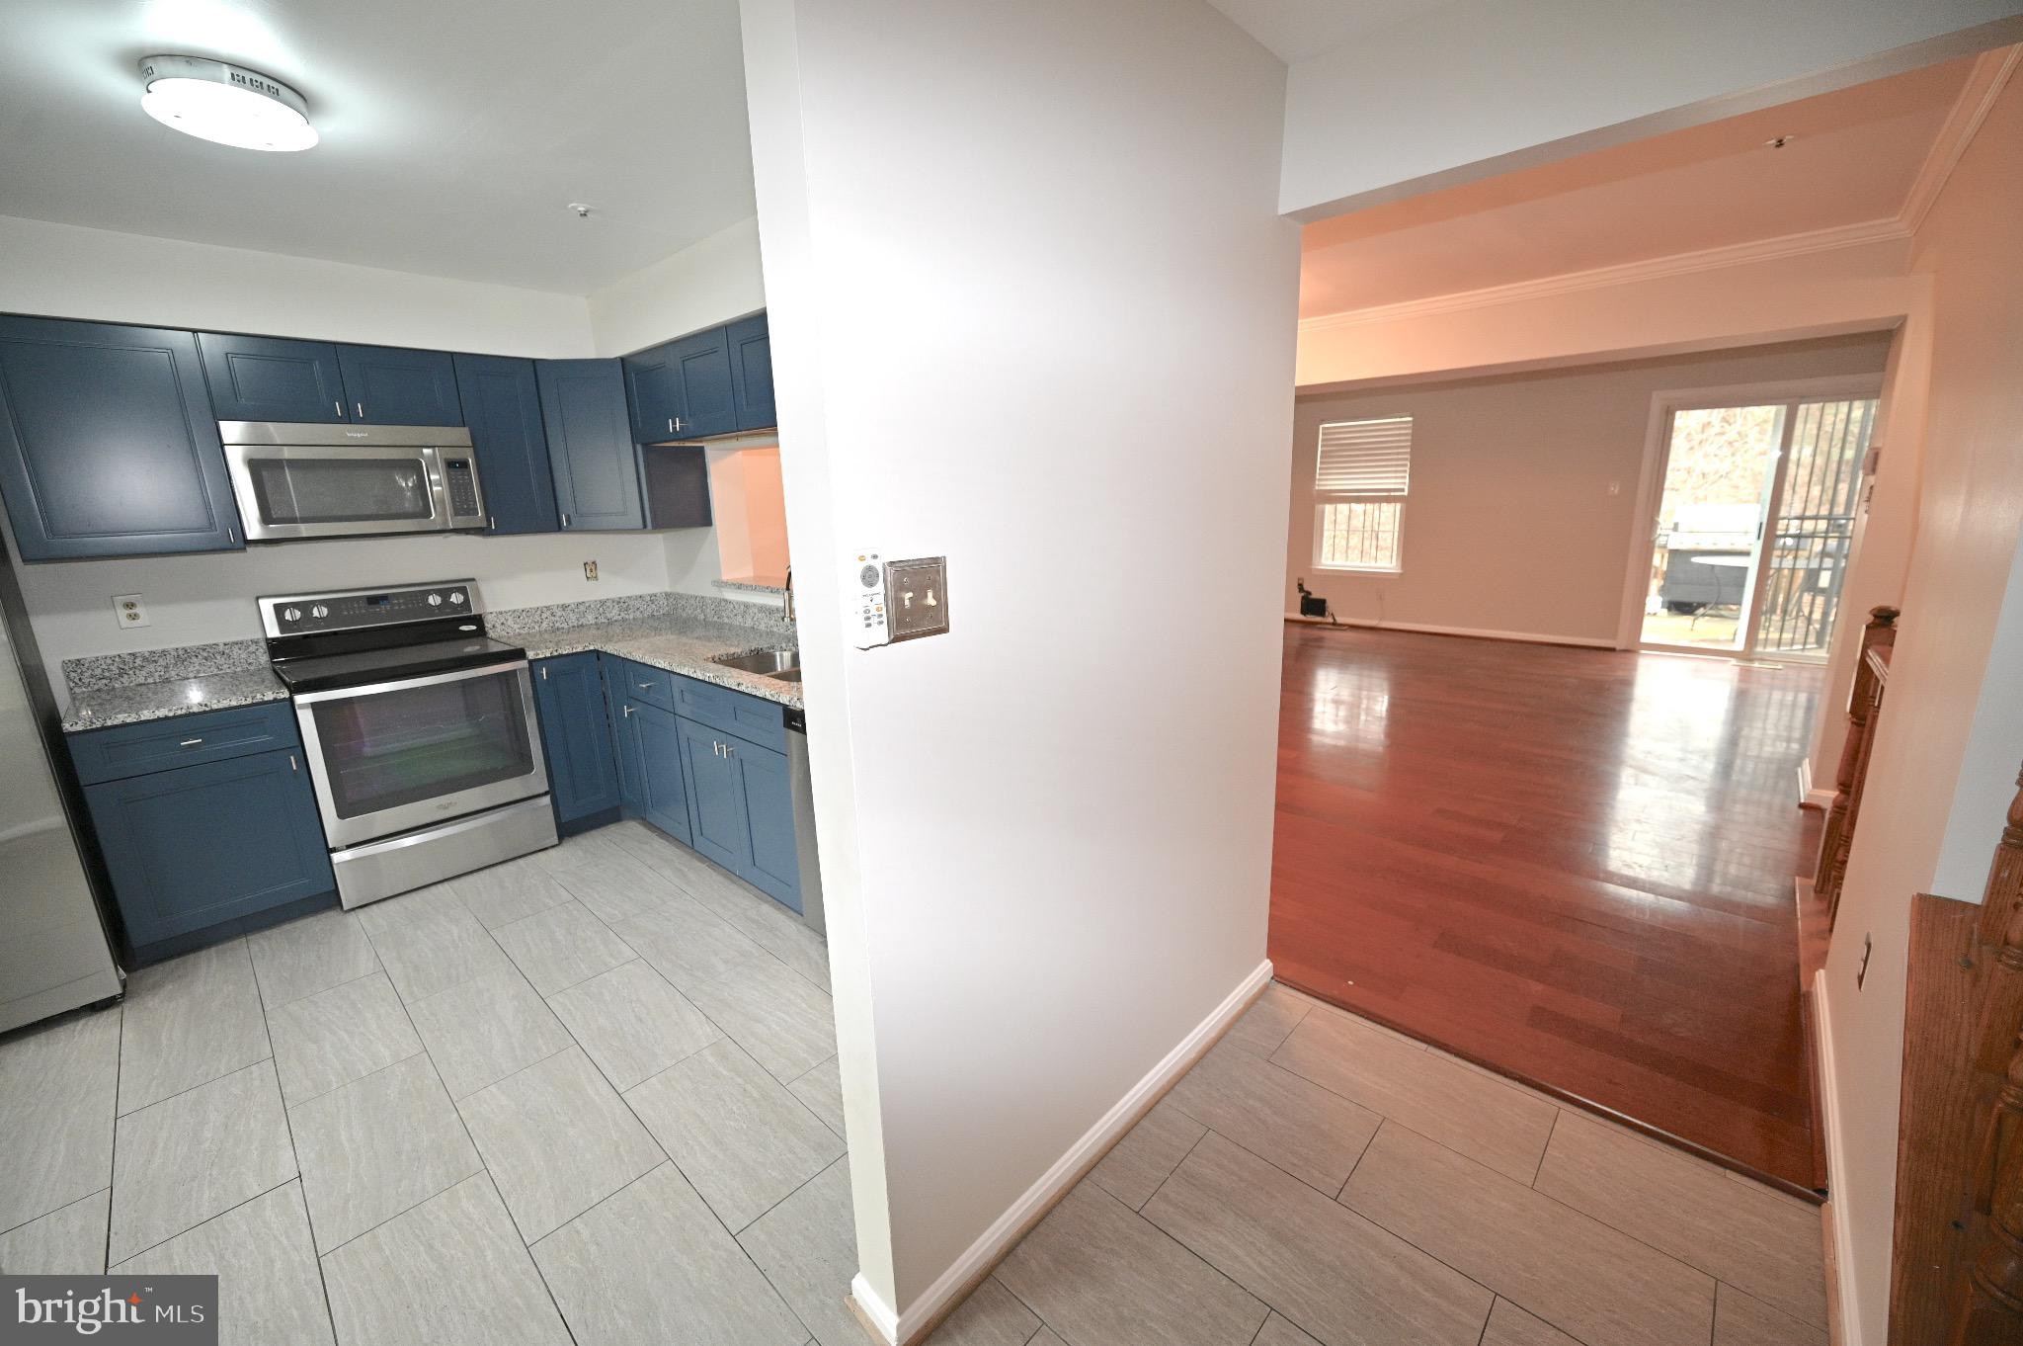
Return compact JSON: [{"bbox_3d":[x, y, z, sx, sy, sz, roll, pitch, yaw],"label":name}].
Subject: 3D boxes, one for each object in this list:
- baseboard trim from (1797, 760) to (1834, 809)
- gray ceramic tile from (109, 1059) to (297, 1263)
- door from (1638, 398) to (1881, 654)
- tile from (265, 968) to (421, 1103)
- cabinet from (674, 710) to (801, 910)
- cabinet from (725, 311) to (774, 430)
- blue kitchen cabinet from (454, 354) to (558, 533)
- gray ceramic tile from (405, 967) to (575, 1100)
[{"bbox_3d":[3.866,0.527,3.770,0.108,0.095,0.570,10,17,42],"label":"baseboard trim"},{"bbox_3d":[-1.982,1.168,1.932,0.603,0.010,0.301,10,17,42],"label":"gray ceramic tile"},{"bbox_3d":[5.908,-1.079,6.135,1.490,2.020,0.100,10,17,42],"label":"door"},{"bbox_3d":[-1.998,1.073,2.350,0.601,0.010,0.299,10,17,42],"label":"tile"},{"bbox_3d":[-0.824,0.449,3.118,0.830,0.580,0.583,10,17,42],"label":"cabinet"},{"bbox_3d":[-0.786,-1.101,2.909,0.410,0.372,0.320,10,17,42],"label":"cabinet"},{"bbox_3d":[-2.344,-1.018,3.594,0.335,0.755,0.302,10,17,42],"label":"blue kitchen cabinet"},{"bbox_3d":[-1.567,1.059,2.357,0.602,0.010,0.301,10,17,42],"label":"gray ceramic tile"}]

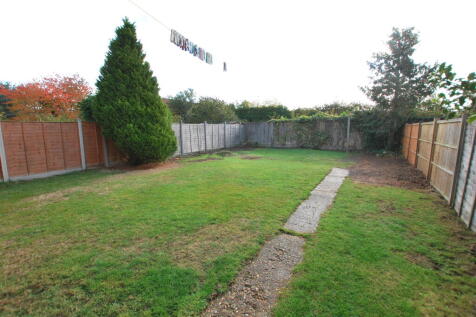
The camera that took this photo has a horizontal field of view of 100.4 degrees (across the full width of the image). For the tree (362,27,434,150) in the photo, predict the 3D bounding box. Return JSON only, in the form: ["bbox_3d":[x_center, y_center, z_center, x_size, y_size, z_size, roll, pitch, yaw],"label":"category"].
[{"bbox_3d":[9.100,-3.729,11.372,3.400,7.058,3.500,6,11,35],"label":"tree"}]

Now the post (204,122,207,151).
[{"bbox_3d":[-2.082,-1.371,12.752,0.100,1.984,0.100,6,11,35],"label":"post"}]

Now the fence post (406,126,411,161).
[{"bbox_3d":[8.352,-0.757,9.671,0.100,1.730,0.100,6,11,35],"label":"fence post"}]

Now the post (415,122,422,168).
[{"bbox_3d":[7.099,-0.484,7.767,0.110,1.785,0.110,6,11,35],"label":"post"}]

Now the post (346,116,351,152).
[{"bbox_3d":[7.036,-1.498,12.632,0.100,2.246,0.100,6,11,35],"label":"post"}]

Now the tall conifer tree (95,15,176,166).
[{"bbox_3d":[-4.270,-2.612,8.212,3.150,5.858,3.200,6,11,35],"label":"tall conifer tree"}]

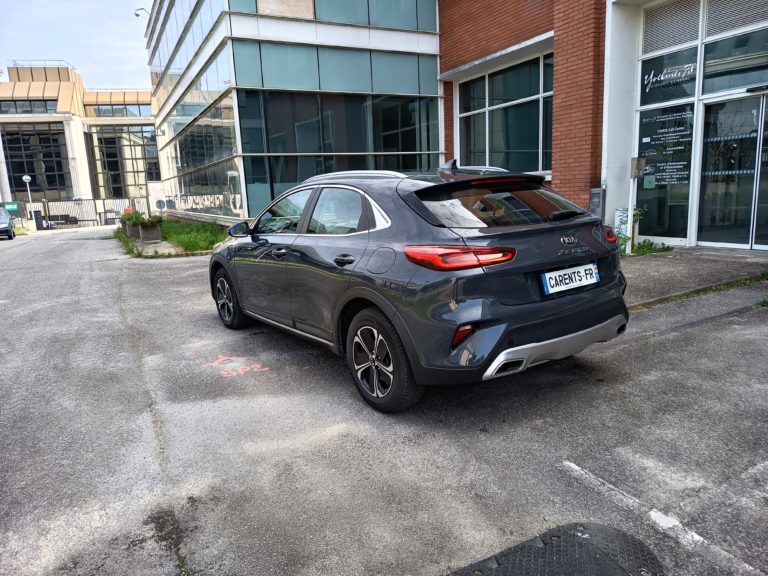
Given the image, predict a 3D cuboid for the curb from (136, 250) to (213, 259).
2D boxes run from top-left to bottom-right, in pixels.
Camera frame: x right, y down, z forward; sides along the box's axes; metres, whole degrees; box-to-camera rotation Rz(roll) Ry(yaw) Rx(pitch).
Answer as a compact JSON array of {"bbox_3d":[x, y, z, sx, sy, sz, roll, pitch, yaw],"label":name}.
[{"bbox_3d":[-4.790,-0.812,12.501,1.850,0.110,0.170,-4,11,-5],"label":"curb"}]

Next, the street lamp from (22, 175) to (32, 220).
[{"bbox_3d":[-17.995,-4.367,27.200,0.460,2.900,0.460,-3,11,0],"label":"street lamp"}]

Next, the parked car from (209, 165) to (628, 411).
[{"bbox_3d":[-0.161,-0.277,4.719,1.830,1.485,4.395,-10,13,-34],"label":"parked car"}]

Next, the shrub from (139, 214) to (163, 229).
[{"bbox_3d":[-7.053,-2.009,16.084,0.660,0.410,0.600,-4,11,-5],"label":"shrub"}]

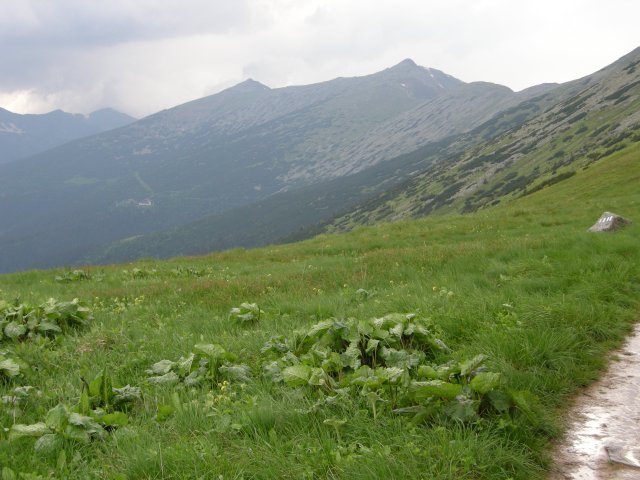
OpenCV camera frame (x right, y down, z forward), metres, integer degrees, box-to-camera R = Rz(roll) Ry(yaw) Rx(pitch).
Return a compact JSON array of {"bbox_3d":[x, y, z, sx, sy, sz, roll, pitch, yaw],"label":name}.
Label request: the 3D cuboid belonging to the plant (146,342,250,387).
[{"bbox_3d":[-1.100,1.150,10.400,0.930,0.360,0.750,0,4,0],"label":"plant"}]

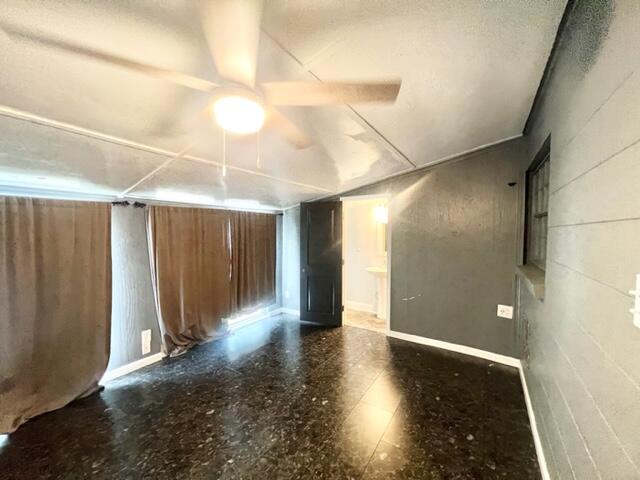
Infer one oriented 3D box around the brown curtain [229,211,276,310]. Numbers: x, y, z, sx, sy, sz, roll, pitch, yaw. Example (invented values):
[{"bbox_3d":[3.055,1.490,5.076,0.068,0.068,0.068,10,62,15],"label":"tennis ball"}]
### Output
[{"bbox_3d":[-1.056,0.336,4.011,0.110,1.595,0.960,1,2,35],"label":"brown curtain"}]

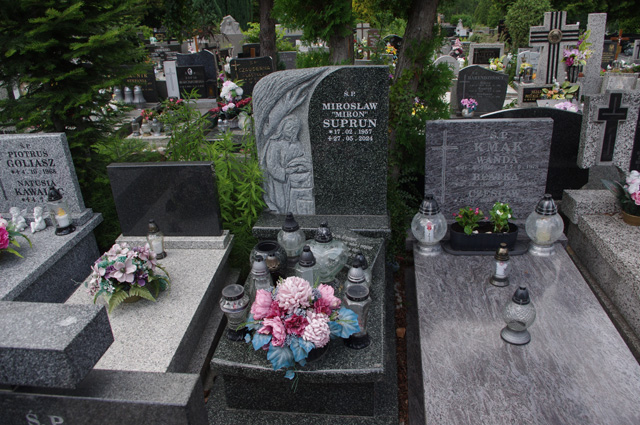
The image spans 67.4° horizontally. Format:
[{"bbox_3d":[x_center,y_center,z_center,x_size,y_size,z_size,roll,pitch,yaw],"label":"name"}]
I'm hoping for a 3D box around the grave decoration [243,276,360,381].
[{"bbox_3d":[-0.049,0.421,1.870,0.440,0.280,0.380,0,23,7],"label":"grave decoration"}]

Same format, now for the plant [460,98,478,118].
[{"bbox_3d":[1.778,-1.249,5.715,0.200,0.205,0.190,0,23,7],"label":"plant"}]

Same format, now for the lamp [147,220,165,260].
[{"bbox_3d":[-0.916,0.143,2.693,0.095,0.235,0.095,0,23,7],"label":"lamp"}]

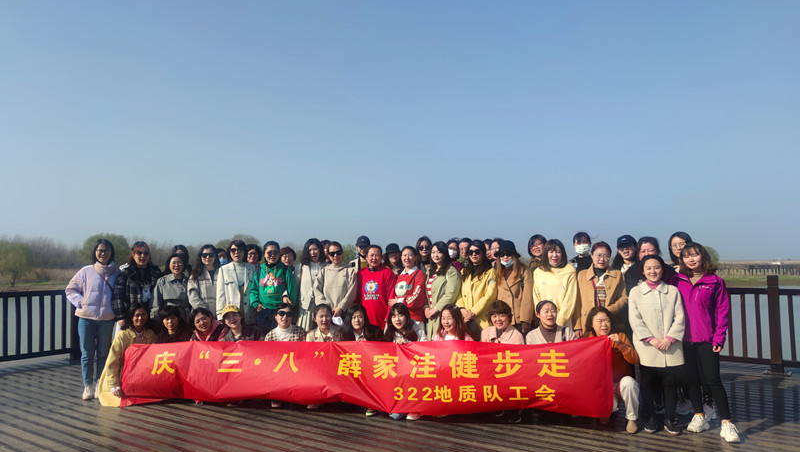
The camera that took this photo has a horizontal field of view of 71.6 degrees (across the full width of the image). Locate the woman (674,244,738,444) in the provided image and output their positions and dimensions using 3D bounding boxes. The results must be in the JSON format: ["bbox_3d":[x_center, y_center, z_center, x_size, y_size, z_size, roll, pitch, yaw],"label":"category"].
[{"bbox_3d":[2.663,0.970,4.860,0.560,1.660,0.420,-2,-4,25],"label":"woman"}]

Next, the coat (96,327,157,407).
[{"bbox_3d":[-2.810,1.399,5.720,0.570,0.800,0.460,1,-4,-10],"label":"coat"}]

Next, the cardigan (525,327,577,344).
[{"bbox_3d":[1.378,1.147,5.017,0.480,0.530,0.350,-1,-4,12],"label":"cardigan"}]

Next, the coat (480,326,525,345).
[{"bbox_3d":[0.970,1.217,5.250,0.440,0.560,0.380,-1,-4,8],"label":"coat"}]

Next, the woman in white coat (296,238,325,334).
[{"bbox_3d":[-0.939,0.985,5.899,0.460,1.687,0.300,1,-4,-12],"label":"woman in white coat"}]

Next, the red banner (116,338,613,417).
[{"bbox_3d":[-0.467,1.386,5.230,4.720,0.760,0.250,-1,-4,7],"label":"red banner"}]

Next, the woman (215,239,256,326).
[{"bbox_3d":[-1.765,0.994,5.950,0.480,1.680,0.320,0,-4,-6],"label":"woman"}]

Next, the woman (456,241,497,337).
[{"bbox_3d":[0.789,0.983,5.599,0.460,1.654,0.310,-1,-4,19],"label":"woman"}]

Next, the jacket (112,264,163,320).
[{"bbox_3d":[-2.852,0.756,6.014,0.540,0.680,0.330,2,-4,-25],"label":"jacket"}]

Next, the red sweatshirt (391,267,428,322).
[{"bbox_3d":[0.089,0.715,5.766,0.430,0.590,0.320,-1,-4,16],"label":"red sweatshirt"}]

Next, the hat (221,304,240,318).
[{"bbox_3d":[-1.778,0.897,5.820,0.175,0.130,0.240,7,12,9],"label":"hat"}]

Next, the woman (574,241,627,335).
[{"bbox_3d":[1.934,0.972,5.299,0.500,1.638,0.310,-1,-4,19],"label":"woman"}]

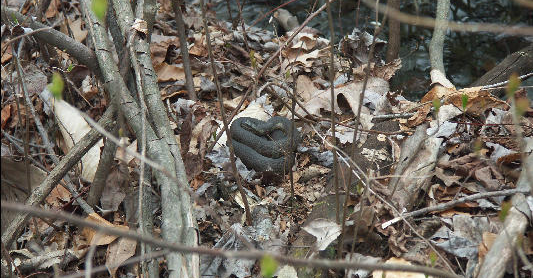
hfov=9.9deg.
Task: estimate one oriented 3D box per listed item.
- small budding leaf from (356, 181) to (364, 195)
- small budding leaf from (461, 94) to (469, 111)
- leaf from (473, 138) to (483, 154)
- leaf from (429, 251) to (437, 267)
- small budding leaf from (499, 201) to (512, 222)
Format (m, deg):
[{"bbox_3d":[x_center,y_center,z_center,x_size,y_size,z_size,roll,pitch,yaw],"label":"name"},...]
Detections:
[{"bbox_3d":[0.146,0.077,4.750,0.011,0.019,0.009,0,17,0],"label":"small budding leaf"},{"bbox_3d":[0.324,-0.059,5.000,0.011,0.027,0.010,0,17,0],"label":"small budding leaf"},{"bbox_3d":[0.321,0.011,4.650,0.014,0.022,0.010,0,17,0],"label":"leaf"},{"bbox_3d":[0.239,0.173,4.400,0.011,0.021,0.010,0,17,0],"label":"leaf"},{"bbox_3d":[0.344,0.104,4.400,0.019,0.028,0.013,0,17,0],"label":"small budding leaf"}]

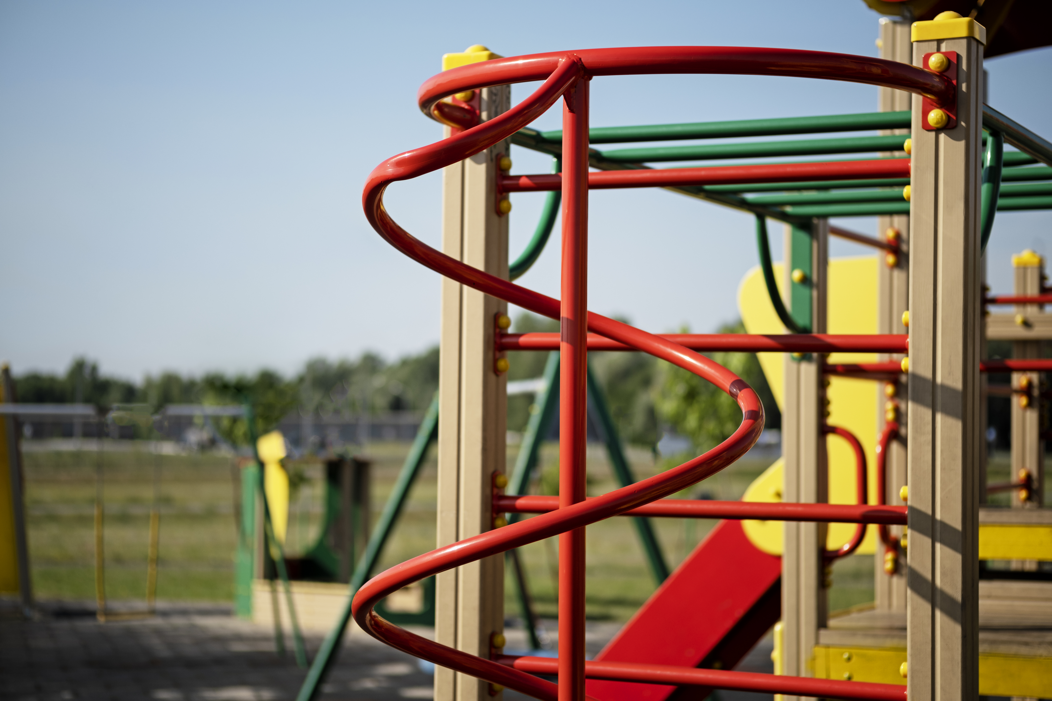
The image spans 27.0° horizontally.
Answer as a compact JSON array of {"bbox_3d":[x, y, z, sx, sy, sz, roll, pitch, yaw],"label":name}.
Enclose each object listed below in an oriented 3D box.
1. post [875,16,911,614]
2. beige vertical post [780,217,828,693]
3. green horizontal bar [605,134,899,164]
[{"bbox_3d":[1.234,0.410,7.325,0.100,3.000,0.100,0,-2,28],"label":"post"},{"bbox_3d":[0.804,0.677,6.345,0.100,2.390,0.100,0,-2,28],"label":"beige vertical post"},{"bbox_3d":[0.587,-0.438,4.740,0.950,0.034,0.034,0,-2,28],"label":"green horizontal bar"}]

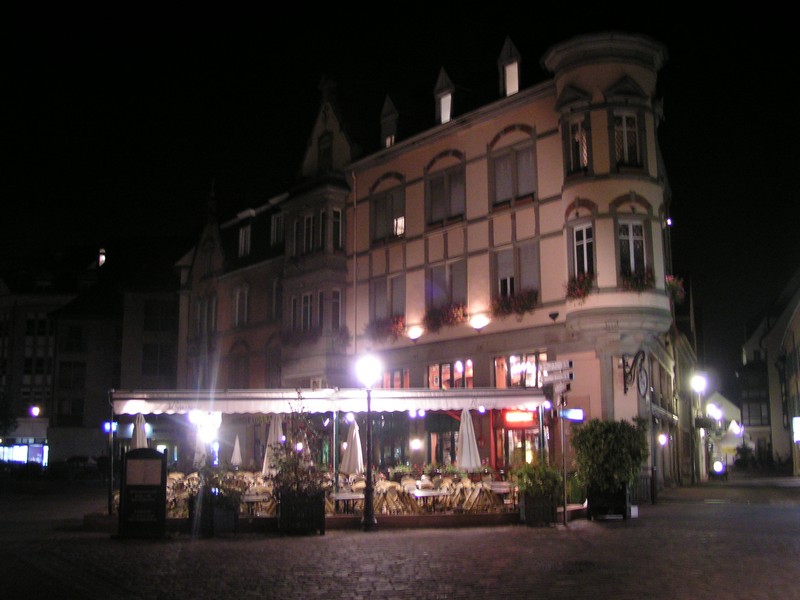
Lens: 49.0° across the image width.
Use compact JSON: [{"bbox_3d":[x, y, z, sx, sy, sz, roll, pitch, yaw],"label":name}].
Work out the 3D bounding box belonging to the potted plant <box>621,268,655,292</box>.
[{"bbox_3d":[6.959,-0.569,25.746,0.950,0.620,0.450,1,-10,-7],"label":"potted plant"}]

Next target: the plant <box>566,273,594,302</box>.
[{"bbox_3d":[5.352,-0.400,26.039,0.340,0.800,0.880,7,-12,-38],"label":"plant"}]

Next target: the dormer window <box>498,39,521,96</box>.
[{"bbox_3d":[4.305,-8.317,32.037,0.900,2.456,1.139,7,-12,-38],"label":"dormer window"}]

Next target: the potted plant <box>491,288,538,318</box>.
[{"bbox_3d":[3.804,0.130,29.301,0.480,0.740,1.900,8,-12,-38],"label":"potted plant"}]

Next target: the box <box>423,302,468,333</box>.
[{"bbox_3d":[1.636,0.651,31.935,0.480,0.780,2.050,8,-12,-38],"label":"box"}]

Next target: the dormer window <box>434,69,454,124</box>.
[{"bbox_3d":[2.087,-7.927,34.782,0.900,2.451,1.205,7,-12,-38],"label":"dormer window"}]

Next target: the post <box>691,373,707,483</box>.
[{"bbox_3d":[12.390,5.340,36.372,0.500,4.508,0.500,0,-9,0],"label":"post"}]

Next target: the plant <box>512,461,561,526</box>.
[{"bbox_3d":[2.891,4.035,18.423,1.030,1.320,0.950,-3,-10,13],"label":"plant"}]

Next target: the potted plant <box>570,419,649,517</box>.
[{"bbox_3d":[4.838,3.852,20.229,1.700,2.280,1.600,-3,-10,18],"label":"potted plant"}]

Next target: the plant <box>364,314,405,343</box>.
[{"bbox_3d":[-0.627,1.139,34.693,0.480,0.800,2.050,8,-12,-38],"label":"plant"}]

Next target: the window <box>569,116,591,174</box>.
[{"bbox_3d":[5.498,-4.732,26.897,0.250,1.822,0.826,7,-12,-38],"label":"window"}]

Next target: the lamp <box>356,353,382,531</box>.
[{"bbox_3d":[-0.604,2.820,17.457,0.450,3.404,0.450,0,-9,0],"label":"lamp"}]

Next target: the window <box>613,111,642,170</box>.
[{"bbox_3d":[6.906,-4.896,26.787,0.820,1.800,0.180,1,-10,-7],"label":"window"}]

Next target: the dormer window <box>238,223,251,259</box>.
[{"bbox_3d":[-8.127,-3.085,46.622,0.500,1.920,1.368,7,-12,-38],"label":"dormer window"}]

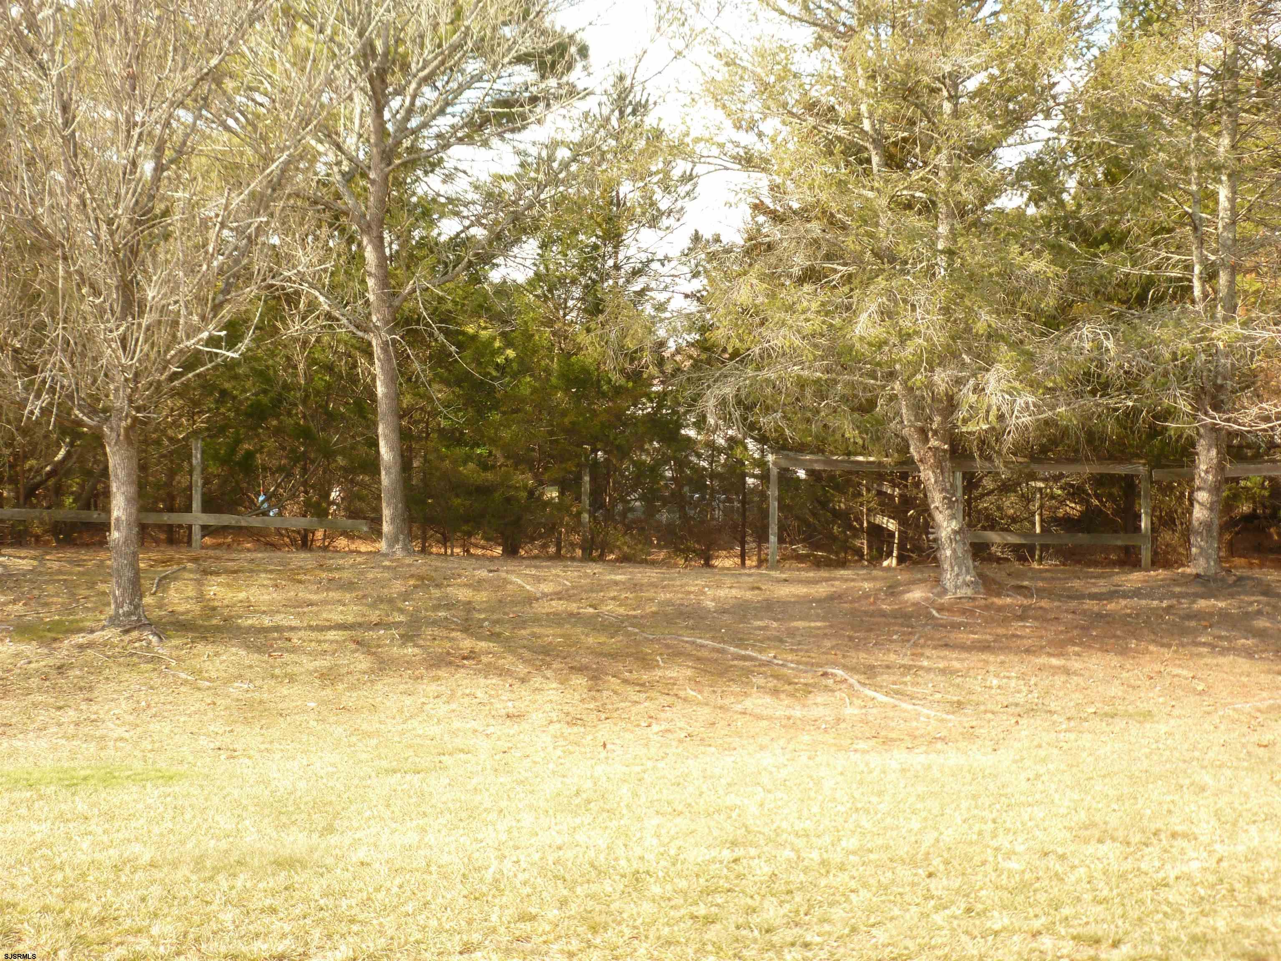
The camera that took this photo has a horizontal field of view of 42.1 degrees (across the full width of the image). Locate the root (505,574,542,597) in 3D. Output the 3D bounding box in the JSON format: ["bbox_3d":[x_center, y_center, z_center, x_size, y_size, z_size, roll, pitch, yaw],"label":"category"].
[{"bbox_3d":[-1.283,1.143,18.200,0.120,0.080,1.770,0,1,-16],"label":"root"}]

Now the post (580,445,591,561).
[{"bbox_3d":[-0.698,0.291,21.300,0.100,1.478,0.100,0,1,-3],"label":"post"}]

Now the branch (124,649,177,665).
[{"bbox_3d":[-3.673,1.327,12.500,0.723,0.040,0.070,0,1,44],"label":"branch"}]

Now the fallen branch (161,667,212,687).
[{"bbox_3d":[-3.214,1.386,11.800,0.100,0.050,0.831,0,1,-38],"label":"fallen branch"}]

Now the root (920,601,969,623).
[{"bbox_3d":[3.051,1.319,16.800,0.180,0.060,1.135,0,1,-14],"label":"root"}]

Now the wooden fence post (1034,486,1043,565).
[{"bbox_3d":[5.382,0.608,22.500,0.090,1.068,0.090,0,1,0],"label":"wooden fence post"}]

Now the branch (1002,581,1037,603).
[{"bbox_3d":[4.140,1.230,18.200,0.370,0.160,0.500,0,1,0],"label":"branch"}]

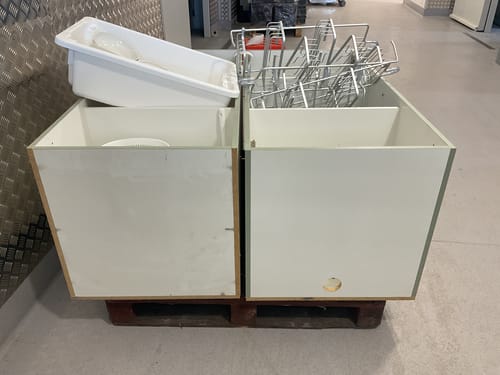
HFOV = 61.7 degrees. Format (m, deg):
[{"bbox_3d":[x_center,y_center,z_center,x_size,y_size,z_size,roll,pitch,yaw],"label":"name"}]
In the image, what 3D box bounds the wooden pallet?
[{"bbox_3d":[-0.007,0.158,2.048,1.000,0.144,1.200,0,30,1],"label":"wooden pallet"}]

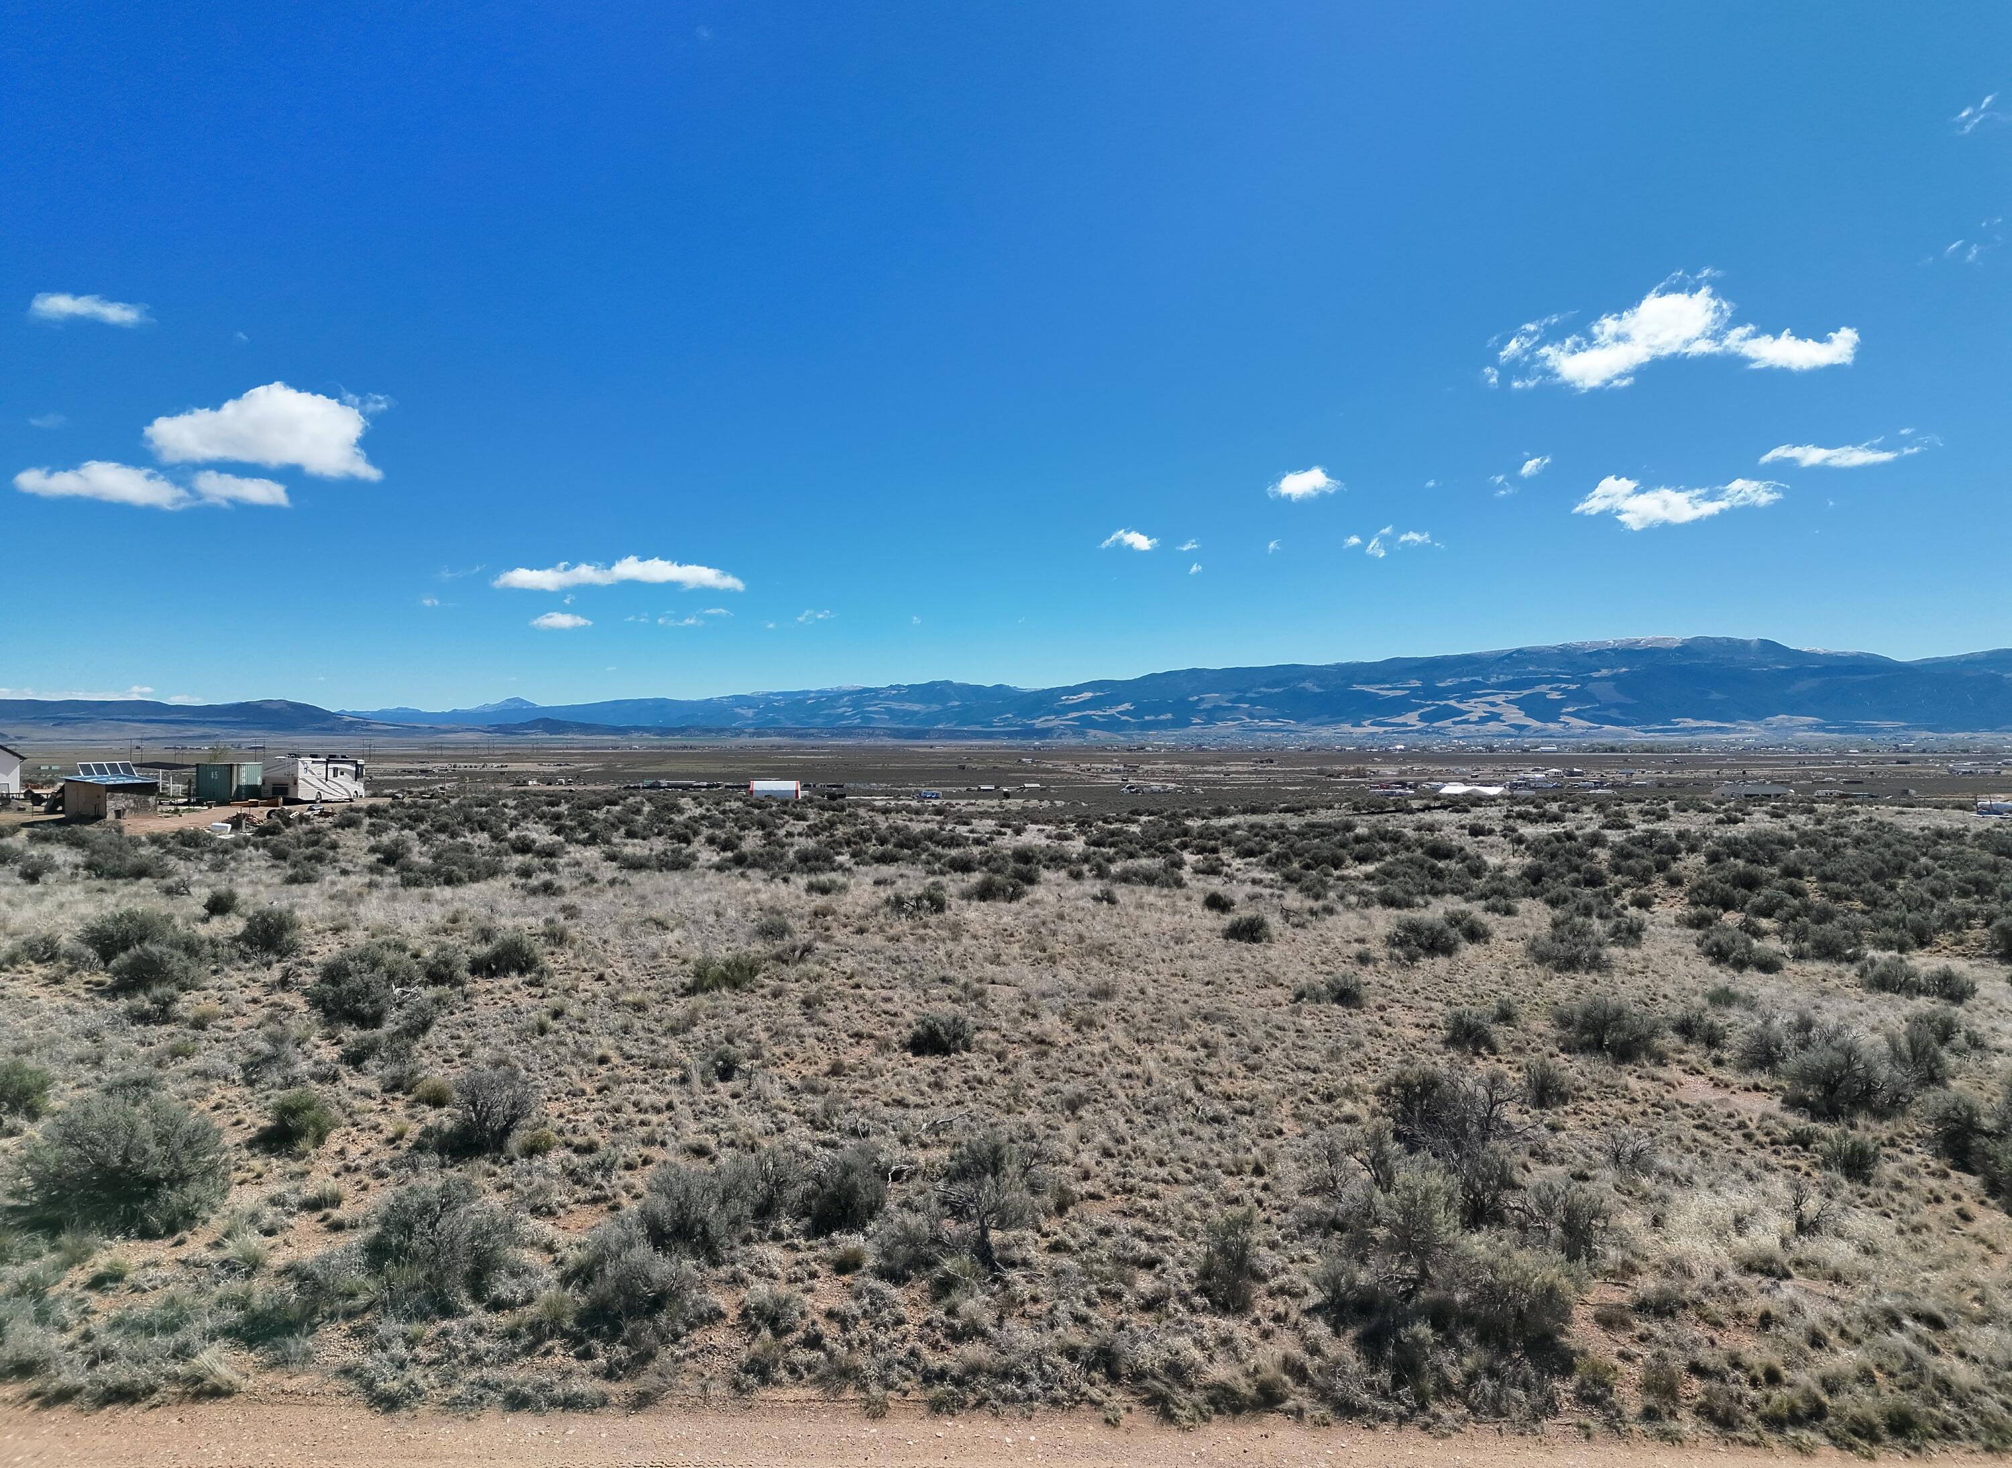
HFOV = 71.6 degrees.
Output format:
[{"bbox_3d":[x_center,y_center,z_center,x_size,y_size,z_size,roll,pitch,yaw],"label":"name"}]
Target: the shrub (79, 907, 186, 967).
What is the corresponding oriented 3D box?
[{"bbox_3d":[-17.875,4.089,28.455,2.180,1.071,1.744,0,0,0],"label":"shrub"}]

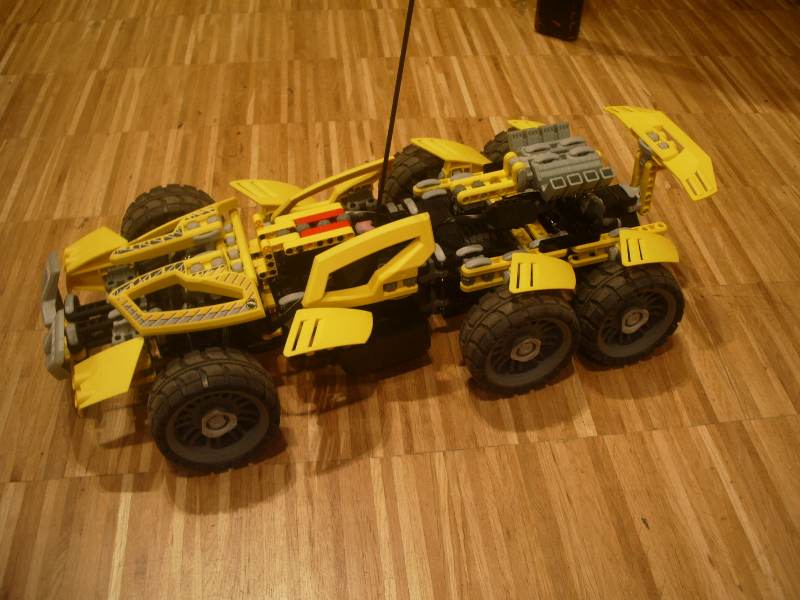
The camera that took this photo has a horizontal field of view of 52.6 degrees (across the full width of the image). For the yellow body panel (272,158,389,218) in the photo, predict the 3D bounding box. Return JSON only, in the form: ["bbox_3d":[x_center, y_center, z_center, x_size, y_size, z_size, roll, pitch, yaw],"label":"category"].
[{"bbox_3d":[-0.055,-0.090,0.689,0.113,0.071,0.029,-12,45,-15],"label":"yellow body panel"}]

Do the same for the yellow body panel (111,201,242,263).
[{"bbox_3d":[-0.173,-0.051,0.630,0.104,0.016,0.057,-22,23,-11],"label":"yellow body panel"}]

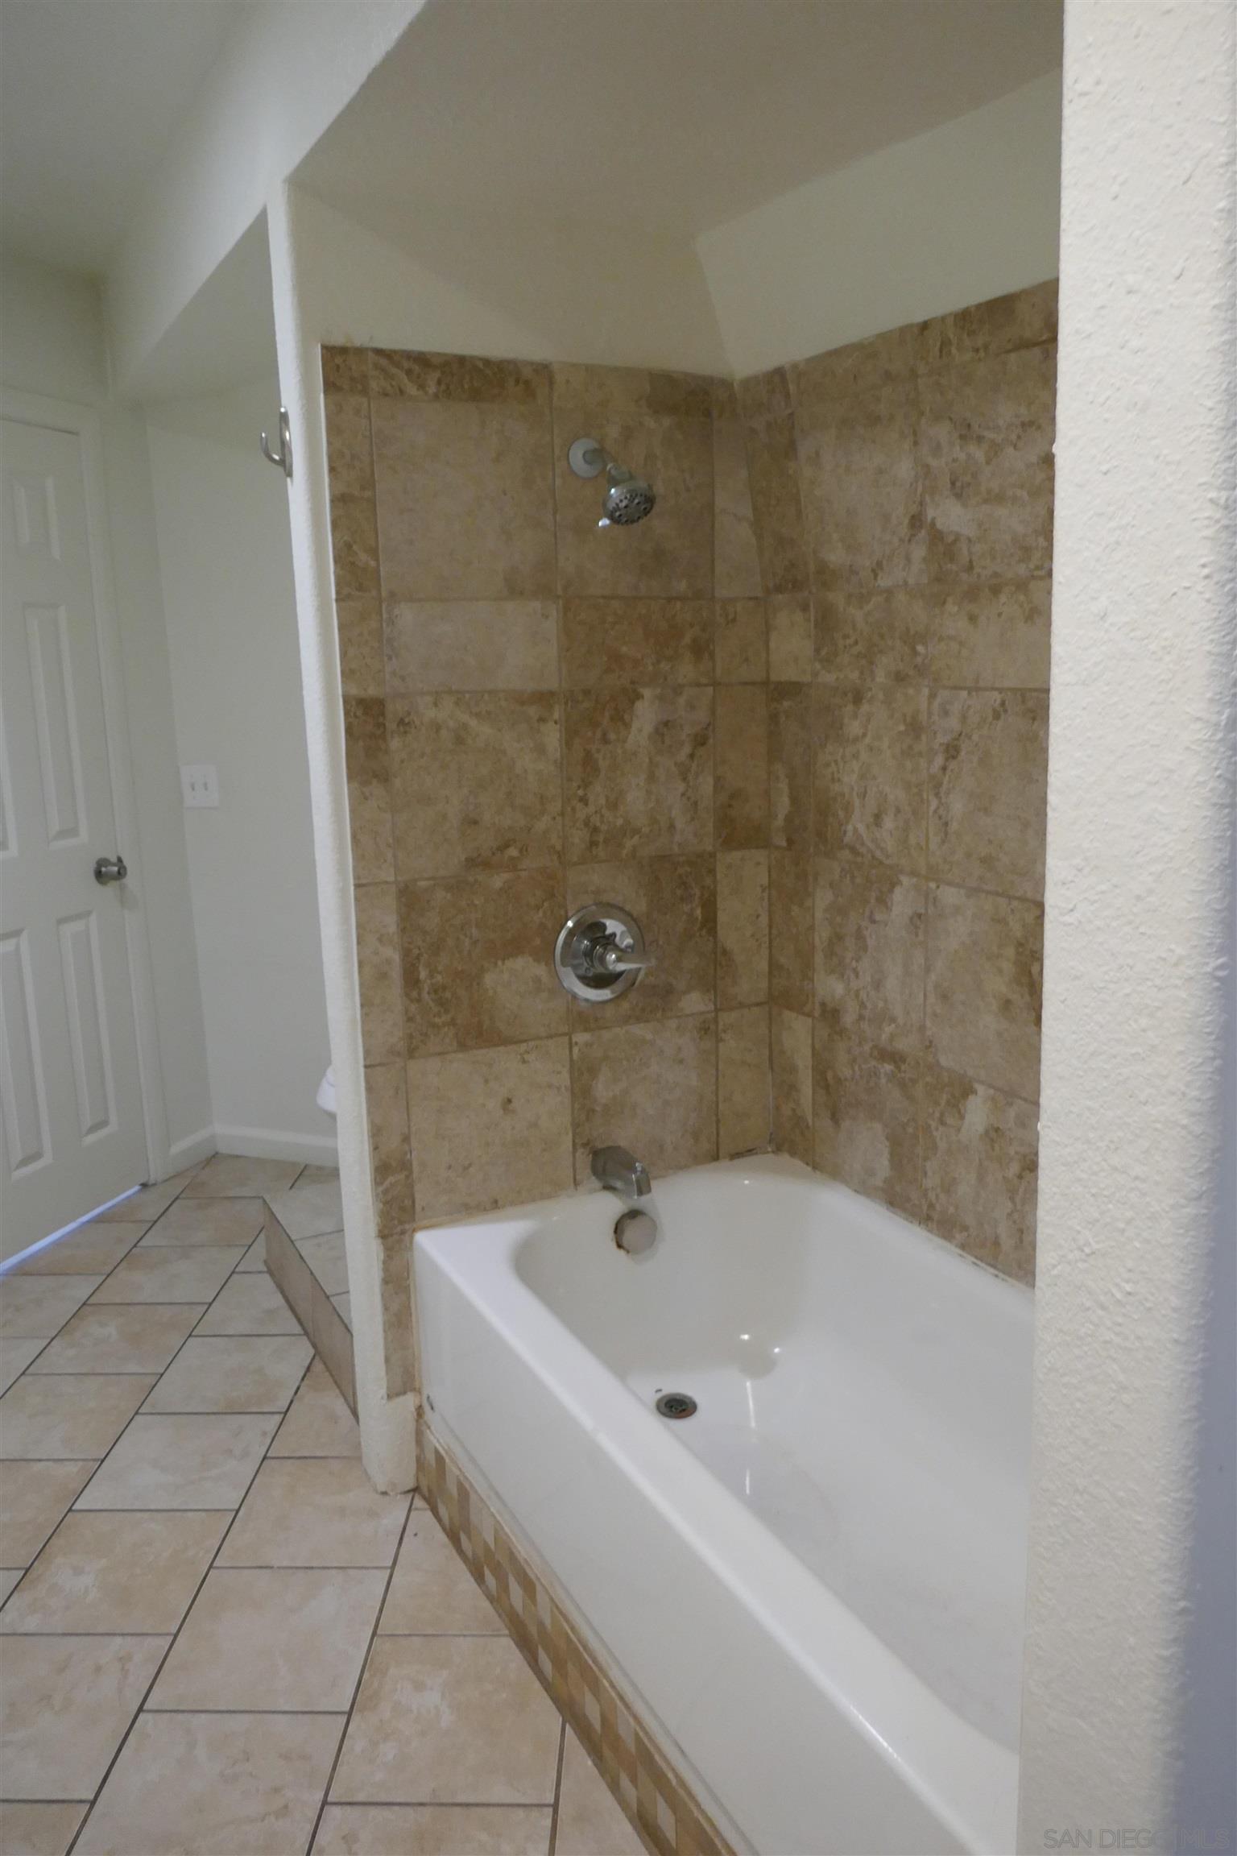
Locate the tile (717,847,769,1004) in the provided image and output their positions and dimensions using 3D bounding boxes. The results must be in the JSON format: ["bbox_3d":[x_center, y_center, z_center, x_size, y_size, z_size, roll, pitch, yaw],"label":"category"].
[{"bbox_3d":[0.239,0.004,2.443,0.114,0.301,0.012,-7,13,-25],"label":"tile"}]

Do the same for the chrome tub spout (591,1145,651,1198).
[{"bbox_3d":[0.007,0.439,2.335,0.053,0.062,0.148,-7,13,-25],"label":"chrome tub spout"}]

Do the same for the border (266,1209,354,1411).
[{"bbox_3d":[-0.686,0.827,2.862,0.014,0.188,0.870,-7,13,-27],"label":"border"}]

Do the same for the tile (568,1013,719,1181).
[{"bbox_3d":[0.057,0.323,2.416,0.301,0.297,0.012,-7,13,-25],"label":"tile"}]

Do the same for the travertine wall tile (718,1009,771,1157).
[{"bbox_3d":[0.246,0.300,2.504,0.114,0.297,0.012,-7,13,-25],"label":"travertine wall tile"}]

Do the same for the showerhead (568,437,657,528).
[{"bbox_3d":[-0.015,-0.724,2.071,0.088,0.150,0.192,-7,13,-25],"label":"showerhead"}]

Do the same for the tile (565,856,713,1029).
[{"bbox_3d":[0.050,0.027,2.355,0.301,0.301,0.012,-7,13,-25],"label":"tile"}]

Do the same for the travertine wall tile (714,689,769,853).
[{"bbox_3d":[0.232,-0.294,2.381,0.114,0.301,0.012,-7,13,-25],"label":"travertine wall tile"}]

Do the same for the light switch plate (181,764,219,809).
[{"bbox_3d":[-1.221,-0.411,3.753,0.118,0.120,0.008,3,12,18],"label":"light switch plate"}]

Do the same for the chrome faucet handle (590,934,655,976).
[{"bbox_3d":[0.004,0.051,2.276,0.085,0.062,0.072,-7,13,-25],"label":"chrome faucet handle"}]

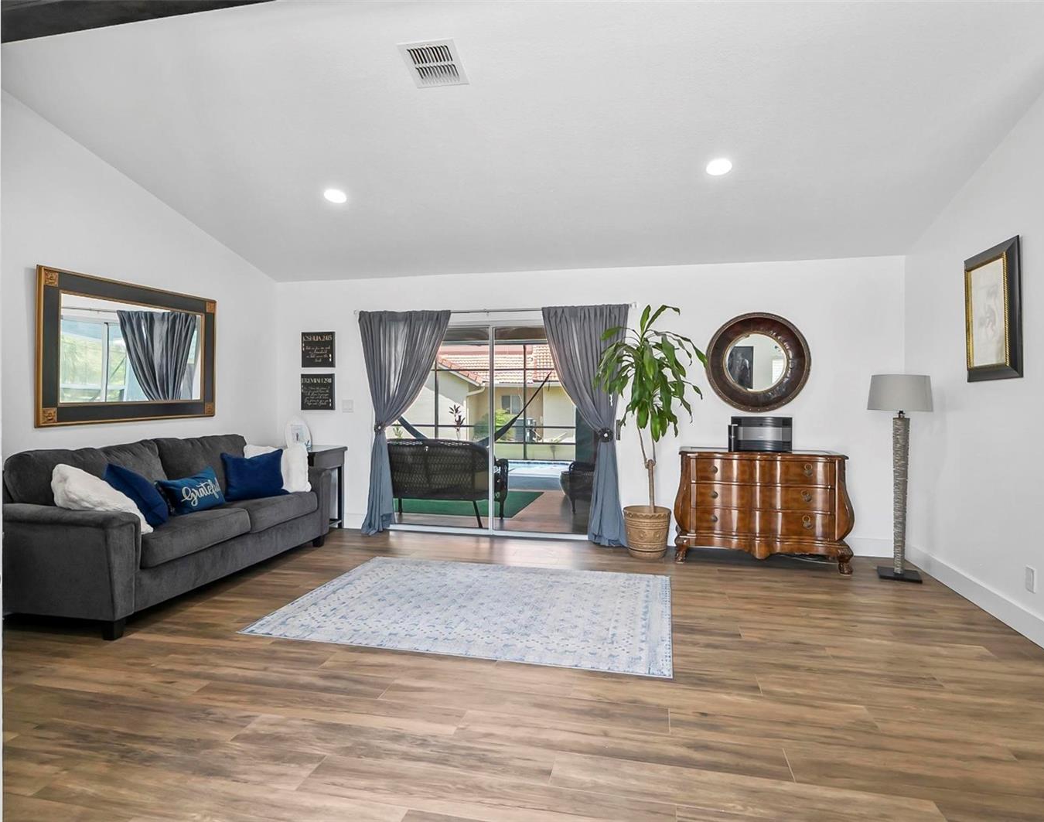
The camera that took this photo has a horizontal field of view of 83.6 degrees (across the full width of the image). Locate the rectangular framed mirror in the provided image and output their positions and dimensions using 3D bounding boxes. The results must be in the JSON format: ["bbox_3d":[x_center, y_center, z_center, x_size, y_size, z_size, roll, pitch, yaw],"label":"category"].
[{"bbox_3d":[-2.854,-0.421,4.364,0.050,1.010,1.500,0,1,13],"label":"rectangular framed mirror"}]

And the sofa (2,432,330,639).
[{"bbox_3d":[-2.352,0.706,4.113,0.980,0.965,2.120,0,1,13],"label":"sofa"}]

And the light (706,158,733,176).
[{"bbox_3d":[1.259,-1.564,3.727,0.175,0.035,0.175,0,-13,12],"label":"light"}]

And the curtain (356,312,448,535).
[{"bbox_3d":[-1.120,0.108,5.493,0.940,2.120,0.160,0,2,12],"label":"curtain"}]

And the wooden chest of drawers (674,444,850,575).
[{"bbox_3d":[1.880,0.767,4.632,1.280,0.865,0.560,0,2,12],"label":"wooden chest of drawers"}]

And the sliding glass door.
[{"bbox_3d":[-0.290,0.165,5.476,2.160,2.010,0.110,0,2,12],"label":"sliding glass door"}]

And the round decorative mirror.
[{"bbox_3d":[1.969,-0.408,4.877,0.815,0.815,0.080,0,2,12],"label":"round decorative mirror"}]

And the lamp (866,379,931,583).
[{"bbox_3d":[2.744,0.474,4.244,0.410,1.475,0.410,0,2,12],"label":"lamp"}]

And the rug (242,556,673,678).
[{"bbox_3d":[-0.236,1.190,3.683,2.290,0.012,1.585,0,1,13],"label":"rug"}]

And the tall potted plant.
[{"bbox_3d":[1.036,0.158,4.742,0.870,2.040,0.720,0,1,13],"label":"tall potted plant"}]

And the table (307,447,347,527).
[{"bbox_3d":[-2.141,0.764,5.548,0.760,0.800,0.590,0,1,13],"label":"table"}]

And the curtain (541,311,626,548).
[{"bbox_3d":[0.554,0.121,5.141,0.760,2.100,0.180,0,1,13],"label":"curtain"}]

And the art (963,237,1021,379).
[{"bbox_3d":[2.743,-0.559,3.390,0.033,0.770,0.545,0,1,13],"label":"art"}]

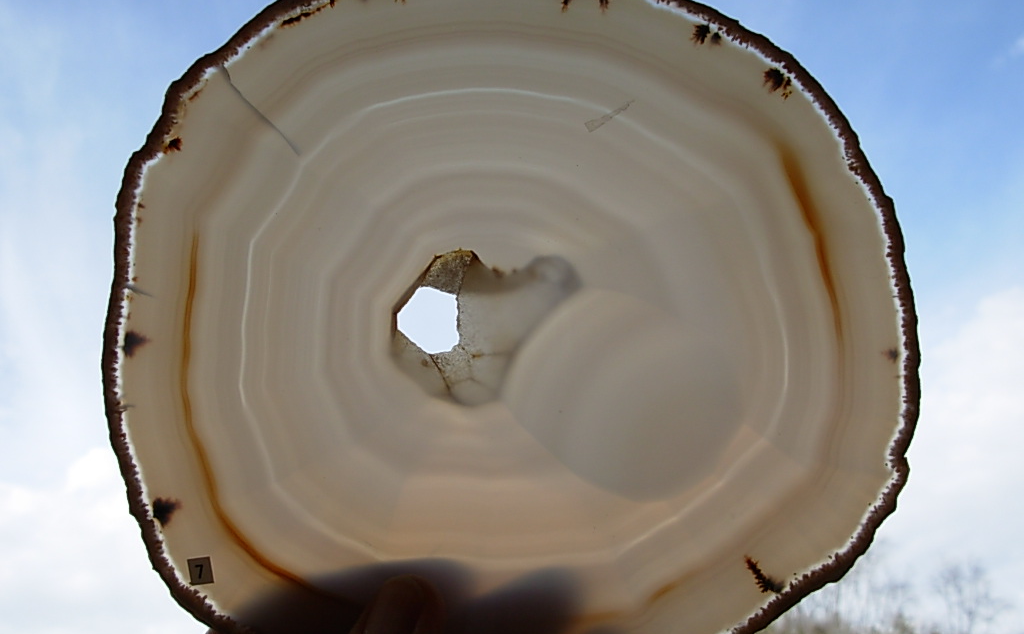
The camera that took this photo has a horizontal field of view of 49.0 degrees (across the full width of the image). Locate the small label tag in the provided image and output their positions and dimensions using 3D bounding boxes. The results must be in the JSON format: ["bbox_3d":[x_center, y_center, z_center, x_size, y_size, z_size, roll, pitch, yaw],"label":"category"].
[{"bbox_3d":[-0.086,0.070,0.310,0.006,0.007,0.001,-9,0,0],"label":"small label tag"}]

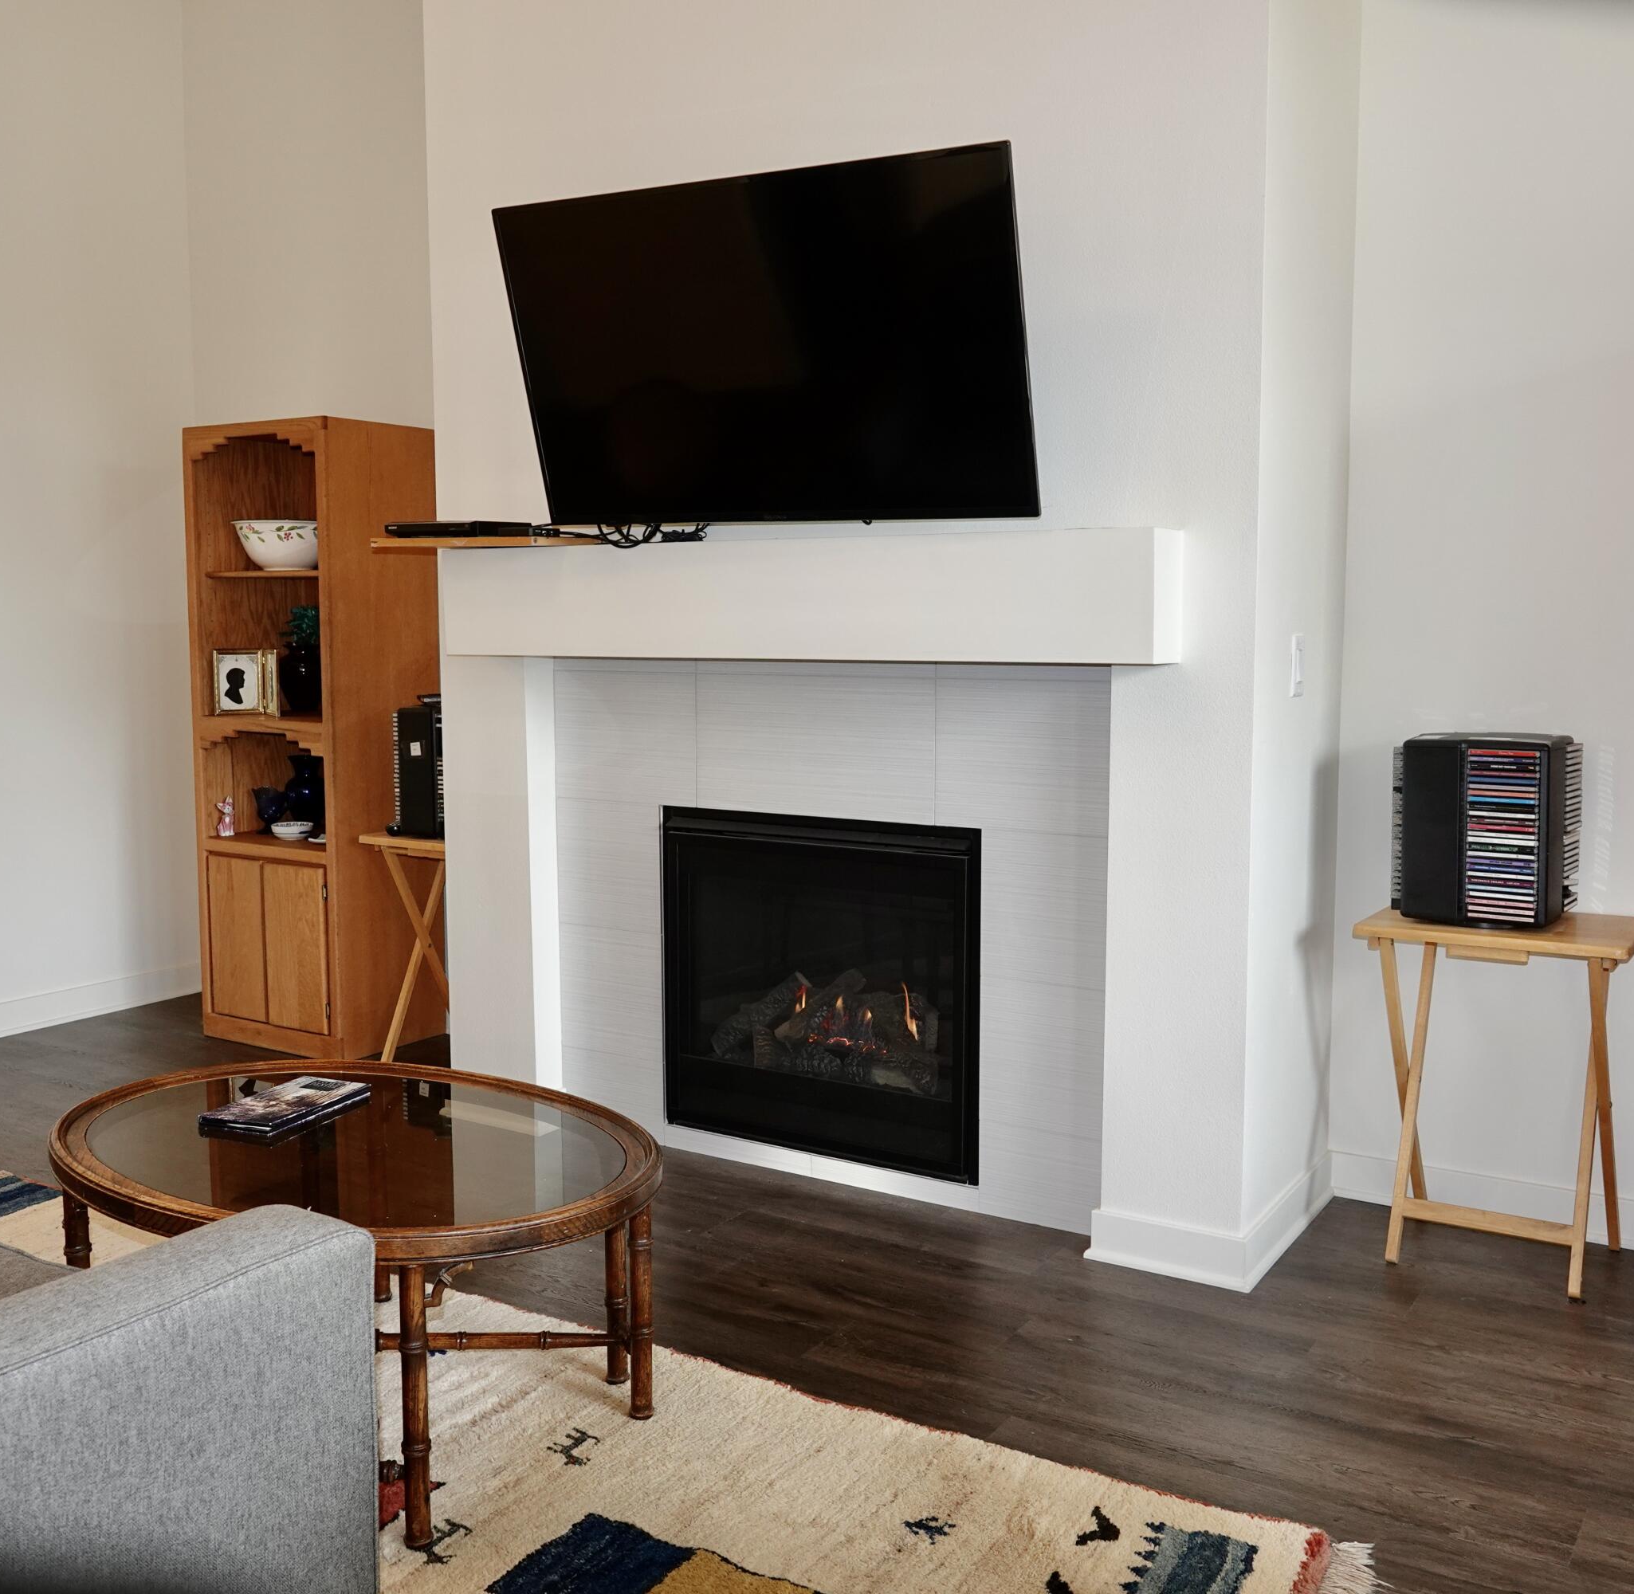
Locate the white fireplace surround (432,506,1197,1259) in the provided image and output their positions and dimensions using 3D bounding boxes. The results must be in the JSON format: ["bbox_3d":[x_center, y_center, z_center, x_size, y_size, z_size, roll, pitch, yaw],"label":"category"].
[{"bbox_3d":[-0.075,0.170,3.393,1.717,1.395,0.245,3,7,32],"label":"white fireplace surround"}]

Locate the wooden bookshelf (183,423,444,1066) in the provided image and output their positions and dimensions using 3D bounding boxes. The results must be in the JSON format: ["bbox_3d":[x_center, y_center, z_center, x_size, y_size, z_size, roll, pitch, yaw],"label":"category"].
[{"bbox_3d":[-1.498,-0.177,4.780,0.605,1.816,0.398,3,7,32],"label":"wooden bookshelf"}]

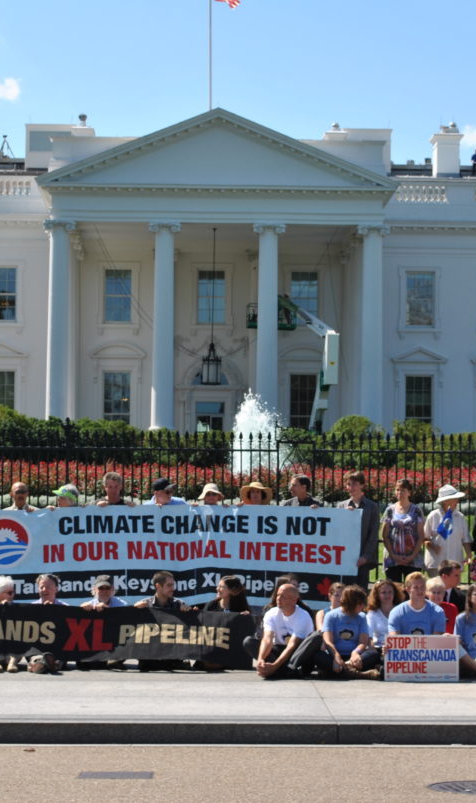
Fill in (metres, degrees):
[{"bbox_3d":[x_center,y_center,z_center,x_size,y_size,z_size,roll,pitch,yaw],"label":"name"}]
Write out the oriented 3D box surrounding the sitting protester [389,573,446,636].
[{"bbox_3d":[1.653,2.032,19.250,0.620,0.933,0.750,1,-2,-1],"label":"sitting protester"}]

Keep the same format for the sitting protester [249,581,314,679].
[{"bbox_3d":[0.410,2.076,19.218,0.580,0.828,0.720,0,-3,12],"label":"sitting protester"}]

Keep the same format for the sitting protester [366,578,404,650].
[{"bbox_3d":[1.292,1.963,18.327,0.580,0.809,0.800,1,-3,-3],"label":"sitting protester"}]

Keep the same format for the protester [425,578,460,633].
[{"bbox_3d":[1.930,2.096,20.013,0.550,0.840,0.720,0,-2,0],"label":"protester"}]

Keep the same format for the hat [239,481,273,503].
[{"bbox_3d":[0.188,0.962,21.979,0.340,0.150,0.360,1,-23,0],"label":"hat"}]

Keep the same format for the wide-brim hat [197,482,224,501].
[{"bbox_3d":[-0.294,0.966,22.500,0.295,0.170,0.320,1,-2,-3],"label":"wide-brim hat"}]

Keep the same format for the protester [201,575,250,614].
[{"bbox_3d":[-0.113,2.063,19.613,0.550,0.850,0.750,0,-2,10],"label":"protester"}]

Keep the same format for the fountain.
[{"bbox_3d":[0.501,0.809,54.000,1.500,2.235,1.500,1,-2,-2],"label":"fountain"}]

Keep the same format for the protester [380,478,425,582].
[{"bbox_3d":[1.777,1.711,22.639,0.480,1.748,0.340,0,-3,5],"label":"protester"}]

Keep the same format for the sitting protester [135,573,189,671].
[{"bbox_3d":[-0.702,2.044,19.664,0.600,0.880,0.780,1,-2,-5],"label":"sitting protester"}]

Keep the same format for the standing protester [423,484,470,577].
[{"bbox_3d":[2.249,1.744,22.638,0.490,1.690,0.380,1,-3,-5],"label":"standing protester"}]

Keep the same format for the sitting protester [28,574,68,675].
[{"bbox_3d":[-1.653,1.925,18.178,0.550,0.838,0.880,1,-3,0],"label":"sitting protester"}]

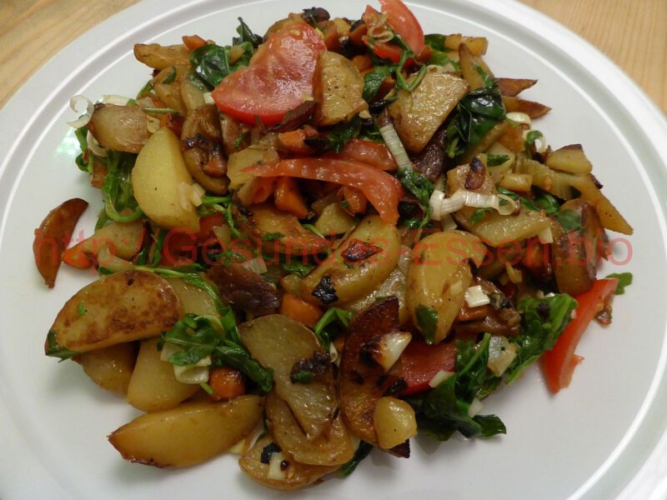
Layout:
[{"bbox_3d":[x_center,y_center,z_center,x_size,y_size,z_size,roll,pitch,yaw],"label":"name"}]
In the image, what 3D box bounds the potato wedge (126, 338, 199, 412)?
[{"bbox_3d":[-0.053,0.037,0.158,0.022,0.019,0.034,23,63,11],"label":"potato wedge"}]

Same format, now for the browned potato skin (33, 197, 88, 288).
[{"bbox_3d":[-0.106,-0.002,0.187,0.012,0.010,0.037,5,61,2],"label":"browned potato skin"}]

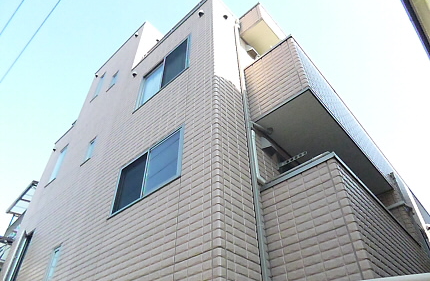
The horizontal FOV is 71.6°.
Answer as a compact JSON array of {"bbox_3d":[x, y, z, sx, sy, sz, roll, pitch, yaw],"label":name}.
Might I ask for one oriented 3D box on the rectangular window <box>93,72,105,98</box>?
[{"bbox_3d":[-3.954,-1.887,10.260,0.436,1.363,0.110,-31,-50,30],"label":"rectangular window"}]

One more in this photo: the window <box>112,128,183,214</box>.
[{"bbox_3d":[-1.075,0.509,4.692,1.705,0.996,0.110,-31,-50,30],"label":"window"}]

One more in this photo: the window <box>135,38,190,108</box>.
[{"bbox_3d":[-1.116,-1.446,6.453,1.699,1.243,0.110,-31,-50,30],"label":"window"}]

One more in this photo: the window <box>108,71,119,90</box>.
[{"bbox_3d":[-3.132,-1.861,9.247,0.396,0.761,0.110,-31,-50,30],"label":"window"}]

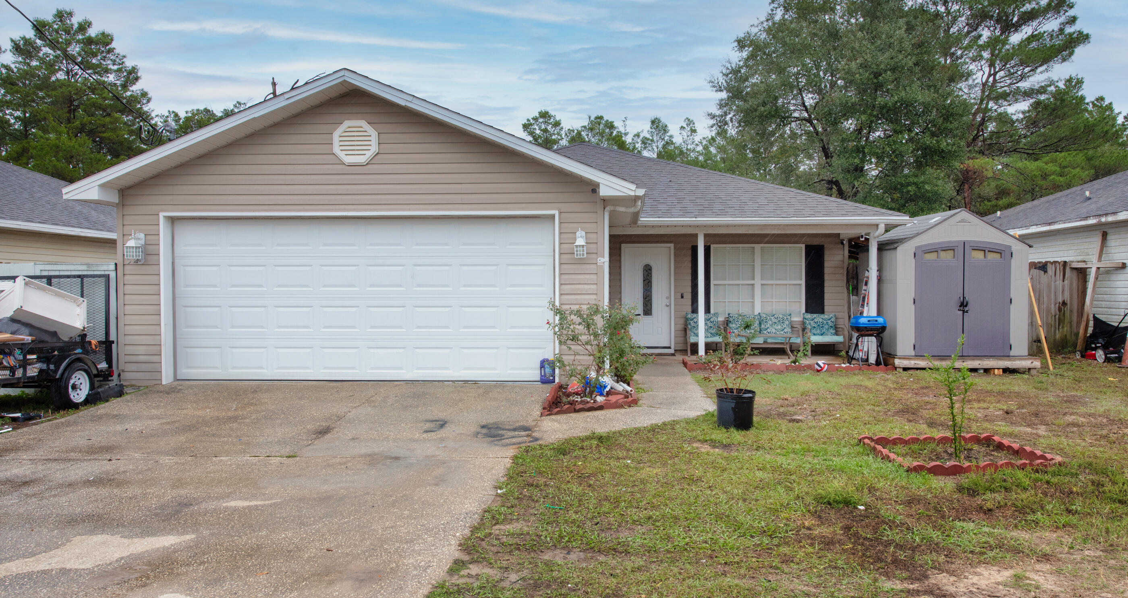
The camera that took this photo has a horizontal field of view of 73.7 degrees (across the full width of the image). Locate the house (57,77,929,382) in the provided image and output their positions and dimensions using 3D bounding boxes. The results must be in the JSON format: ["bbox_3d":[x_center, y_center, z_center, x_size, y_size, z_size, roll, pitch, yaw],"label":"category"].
[{"bbox_3d":[0.170,-1.440,17.200,12.000,4.950,16.500,0,1,2],"label":"house"}]

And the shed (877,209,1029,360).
[{"bbox_3d":[6.750,-0.280,13.550,2.320,2.480,2.100,0,1,2],"label":"shed"}]

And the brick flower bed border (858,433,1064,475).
[{"bbox_3d":[3.338,1.310,6.350,1.300,0.130,1.080,0,1,-5],"label":"brick flower bed border"}]

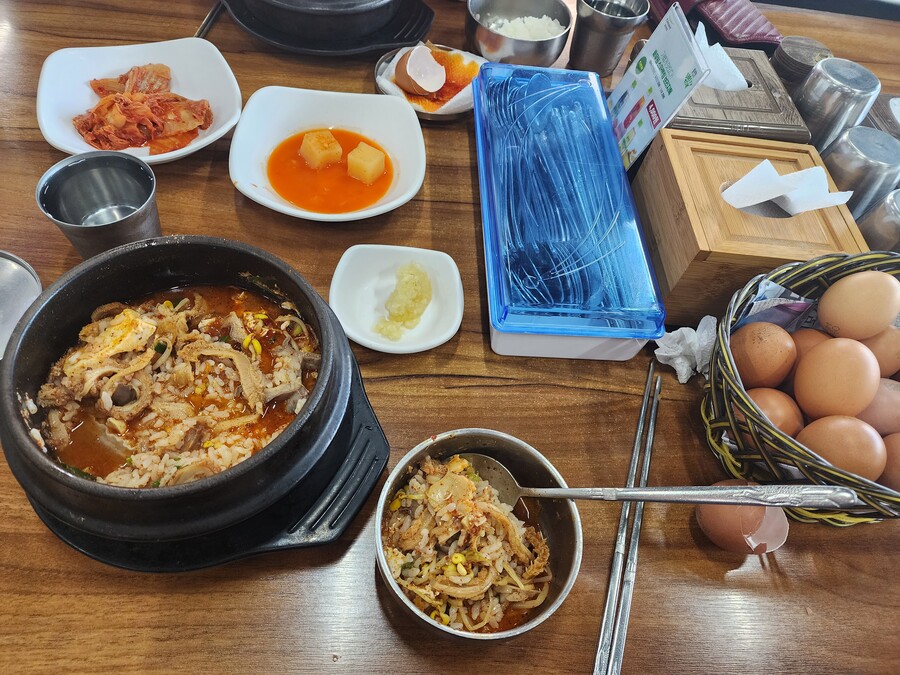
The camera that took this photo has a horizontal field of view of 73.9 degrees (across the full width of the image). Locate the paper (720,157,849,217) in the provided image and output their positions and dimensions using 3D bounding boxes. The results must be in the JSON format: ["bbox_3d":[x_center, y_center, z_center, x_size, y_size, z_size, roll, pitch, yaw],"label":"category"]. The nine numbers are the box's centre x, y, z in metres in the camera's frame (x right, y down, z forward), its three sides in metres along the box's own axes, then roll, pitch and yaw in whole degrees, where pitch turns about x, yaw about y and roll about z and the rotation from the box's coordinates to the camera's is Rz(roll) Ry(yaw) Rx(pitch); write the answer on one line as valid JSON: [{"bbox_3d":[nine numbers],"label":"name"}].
[{"bbox_3d":[0.243,-0.108,0.427,0.088,0.036,0.050,3,57,-7],"label":"paper"}]

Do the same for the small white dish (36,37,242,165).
[{"bbox_3d":[-0.249,-0.187,0.490,0.149,0.039,0.152,-16,59,-18],"label":"small white dish"}]

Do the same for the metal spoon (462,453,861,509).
[{"bbox_3d":[0.089,0.078,0.300,0.212,0.020,0.043,-1,54,10],"label":"metal spoon"}]

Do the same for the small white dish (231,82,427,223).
[{"bbox_3d":[-0.098,-0.146,0.496,0.152,0.038,0.152,2,57,-8],"label":"small white dish"}]

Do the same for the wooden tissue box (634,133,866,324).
[{"bbox_3d":[0.219,-0.080,0.459,0.124,0.079,0.125,4,55,-5],"label":"wooden tissue box"}]

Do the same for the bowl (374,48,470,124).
[{"bbox_3d":[-0.016,-0.248,0.587,0.113,0.017,0.113,3,57,-7],"label":"bowl"}]

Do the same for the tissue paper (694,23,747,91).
[{"bbox_3d":[0.227,-0.231,0.495,0.072,0.048,0.036,3,57,-7],"label":"tissue paper"}]

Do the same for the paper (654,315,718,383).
[{"bbox_3d":[0.176,0.008,0.446,0.050,0.033,0.040,3,57,-7],"label":"paper"}]

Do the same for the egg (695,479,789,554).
[{"bbox_3d":[0.181,0.111,0.374,0.052,0.042,0.044,10,57,-3],"label":"egg"}]

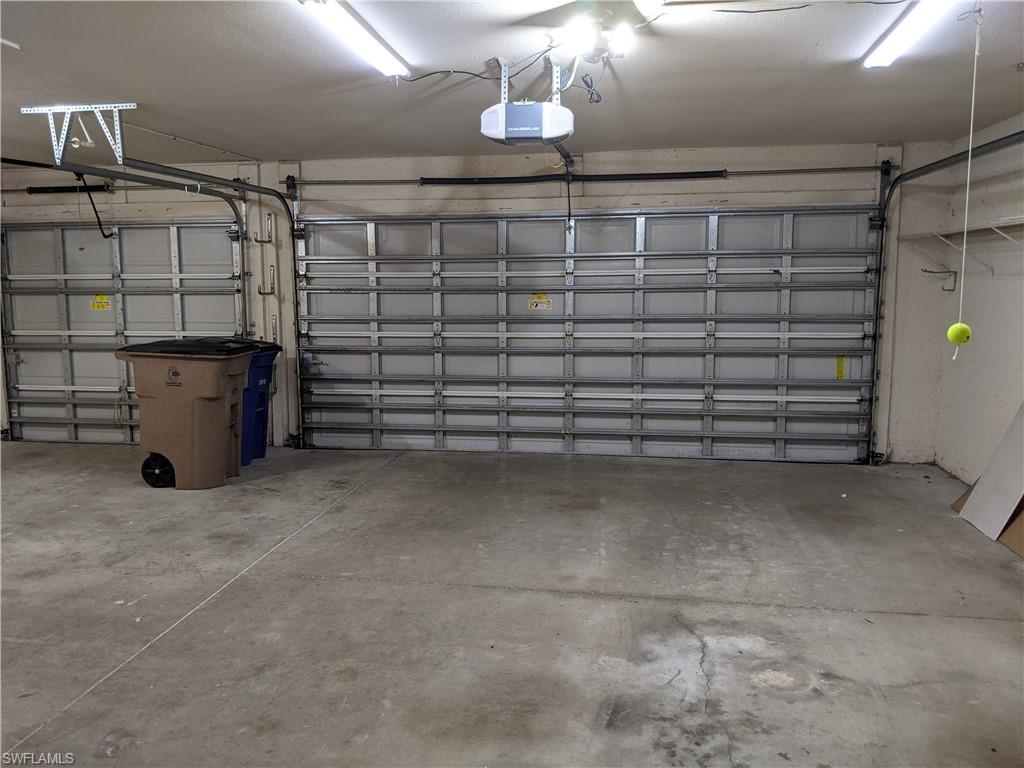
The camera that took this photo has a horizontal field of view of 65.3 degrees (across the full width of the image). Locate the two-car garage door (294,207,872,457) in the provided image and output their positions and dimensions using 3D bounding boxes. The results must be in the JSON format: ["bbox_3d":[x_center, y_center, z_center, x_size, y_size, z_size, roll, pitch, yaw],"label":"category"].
[{"bbox_3d":[0.531,-0.413,6.826,4.880,2.130,0.130,1,7,8],"label":"two-car garage door"}]

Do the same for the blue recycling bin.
[{"bbox_3d":[-2.428,0.126,6.798,0.880,1.080,0.690,0,7,1],"label":"blue recycling bin"}]

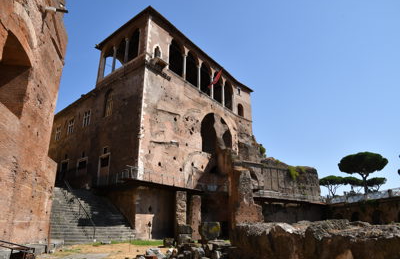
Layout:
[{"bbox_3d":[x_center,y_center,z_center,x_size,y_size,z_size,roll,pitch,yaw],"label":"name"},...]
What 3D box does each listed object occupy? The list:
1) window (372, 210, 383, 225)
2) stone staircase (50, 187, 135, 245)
[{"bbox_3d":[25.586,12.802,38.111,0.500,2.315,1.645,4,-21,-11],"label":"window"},{"bbox_3d":[-10.980,7.750,25.031,6.686,4.971,7.355,-15,-25,34],"label":"stone staircase"}]

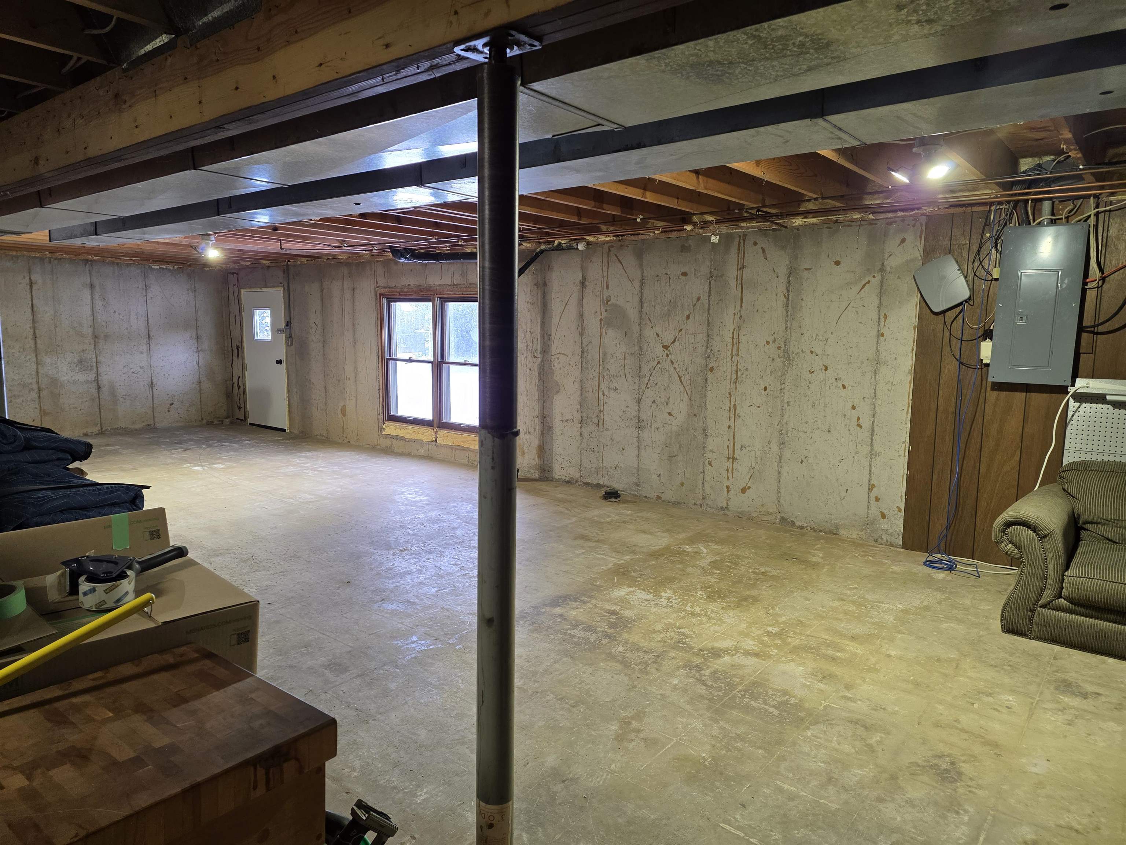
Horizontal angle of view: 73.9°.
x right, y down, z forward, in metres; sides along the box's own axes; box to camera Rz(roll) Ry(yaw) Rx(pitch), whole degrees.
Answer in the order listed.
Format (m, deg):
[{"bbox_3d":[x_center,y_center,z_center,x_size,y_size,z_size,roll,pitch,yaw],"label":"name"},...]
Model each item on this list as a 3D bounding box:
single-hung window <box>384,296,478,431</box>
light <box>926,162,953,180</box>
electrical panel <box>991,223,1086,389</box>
[{"bbox_3d":[-1.292,-0.613,7.662,1.650,1.350,0.110,7,10,39],"label":"single-hung window"},{"bbox_3d":[1.417,-0.948,2.820,0.105,0.060,0.105,7,10,39],"label":"light"},{"bbox_3d":[2.676,-0.664,4.207,0.390,0.875,0.110,7,10,39],"label":"electrical panel"}]

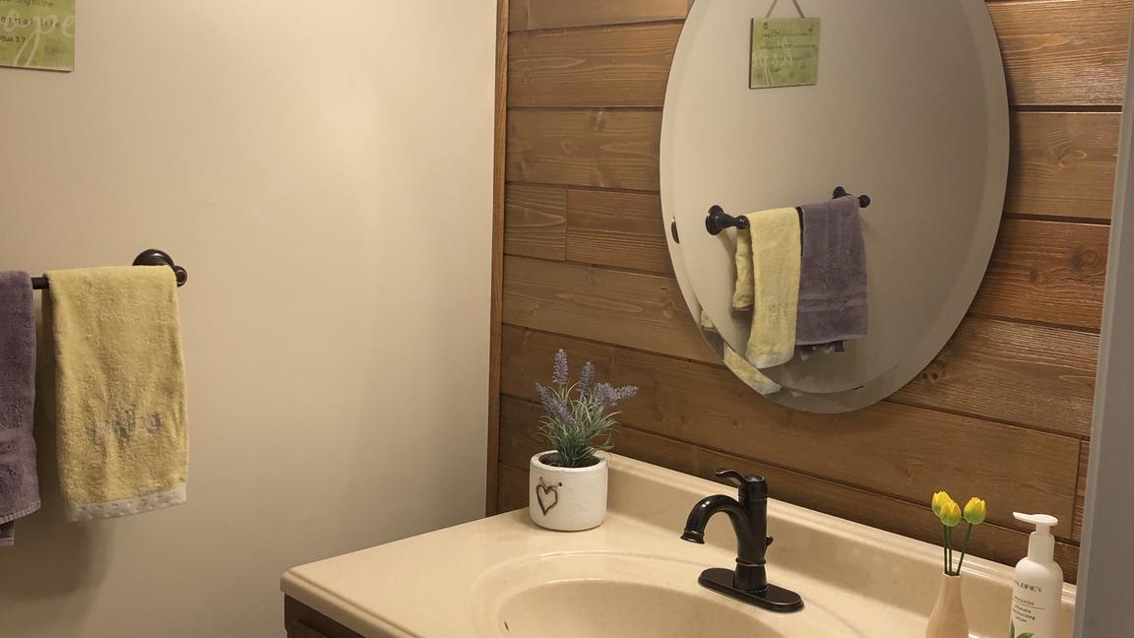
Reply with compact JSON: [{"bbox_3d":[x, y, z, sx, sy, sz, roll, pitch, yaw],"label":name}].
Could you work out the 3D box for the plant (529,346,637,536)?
[{"bbox_3d":[0.017,0.187,1.945,0.145,0.274,0.150,2,8,0],"label":"plant"}]

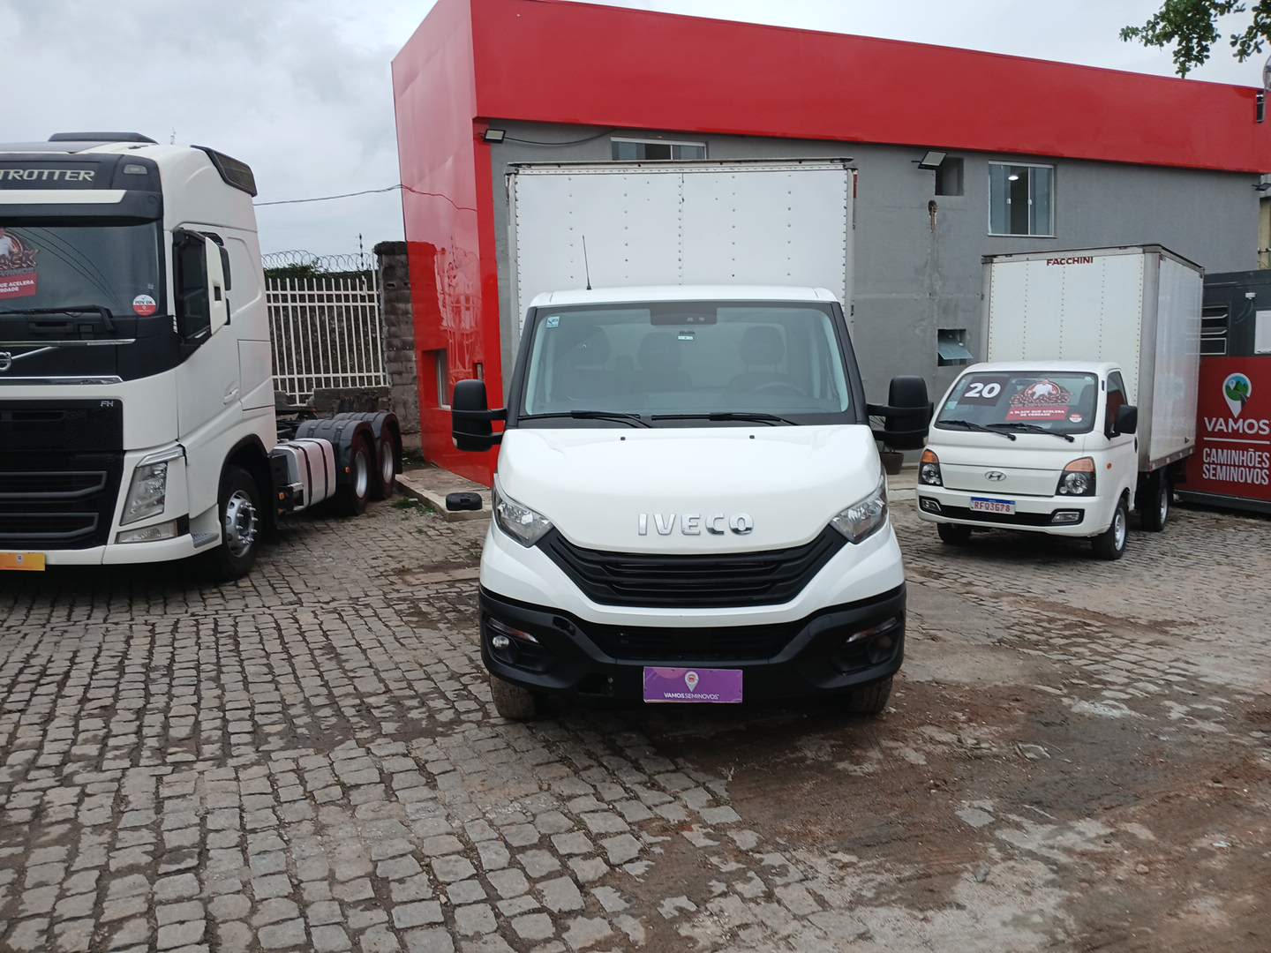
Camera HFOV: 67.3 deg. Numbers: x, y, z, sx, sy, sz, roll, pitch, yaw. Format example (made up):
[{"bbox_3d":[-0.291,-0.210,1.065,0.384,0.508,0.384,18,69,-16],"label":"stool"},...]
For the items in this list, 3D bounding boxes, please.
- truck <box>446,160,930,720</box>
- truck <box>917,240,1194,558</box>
[{"bbox_3d":[0.333,-0.554,7.188,2.350,3.120,6.800,0,6,2],"label":"truck"},{"bbox_3d":[4.875,-0.893,10.709,1.870,3.120,5.200,4,7,38],"label":"truck"}]

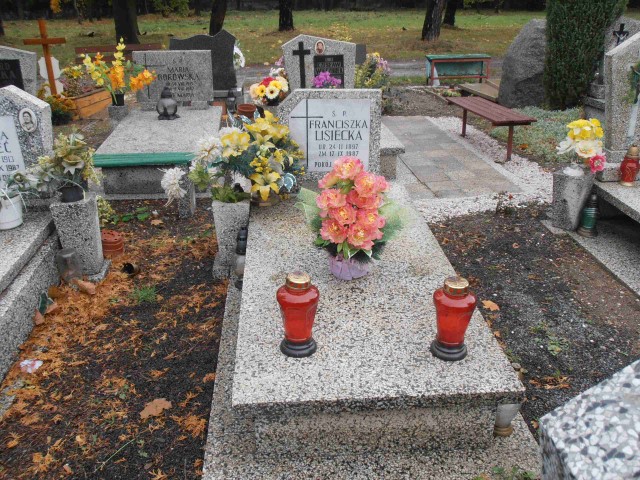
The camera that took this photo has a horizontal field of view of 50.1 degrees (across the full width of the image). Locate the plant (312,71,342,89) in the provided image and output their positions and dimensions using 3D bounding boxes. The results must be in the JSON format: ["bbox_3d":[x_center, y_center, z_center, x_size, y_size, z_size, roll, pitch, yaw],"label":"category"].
[{"bbox_3d":[0.064,-1.289,5.738,0.240,0.255,0.210,-1,24,-3],"label":"plant"}]

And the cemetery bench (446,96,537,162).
[{"bbox_3d":[1.452,-0.986,5.993,0.340,0.321,1.200,-5,22,-9],"label":"cemetery bench"}]

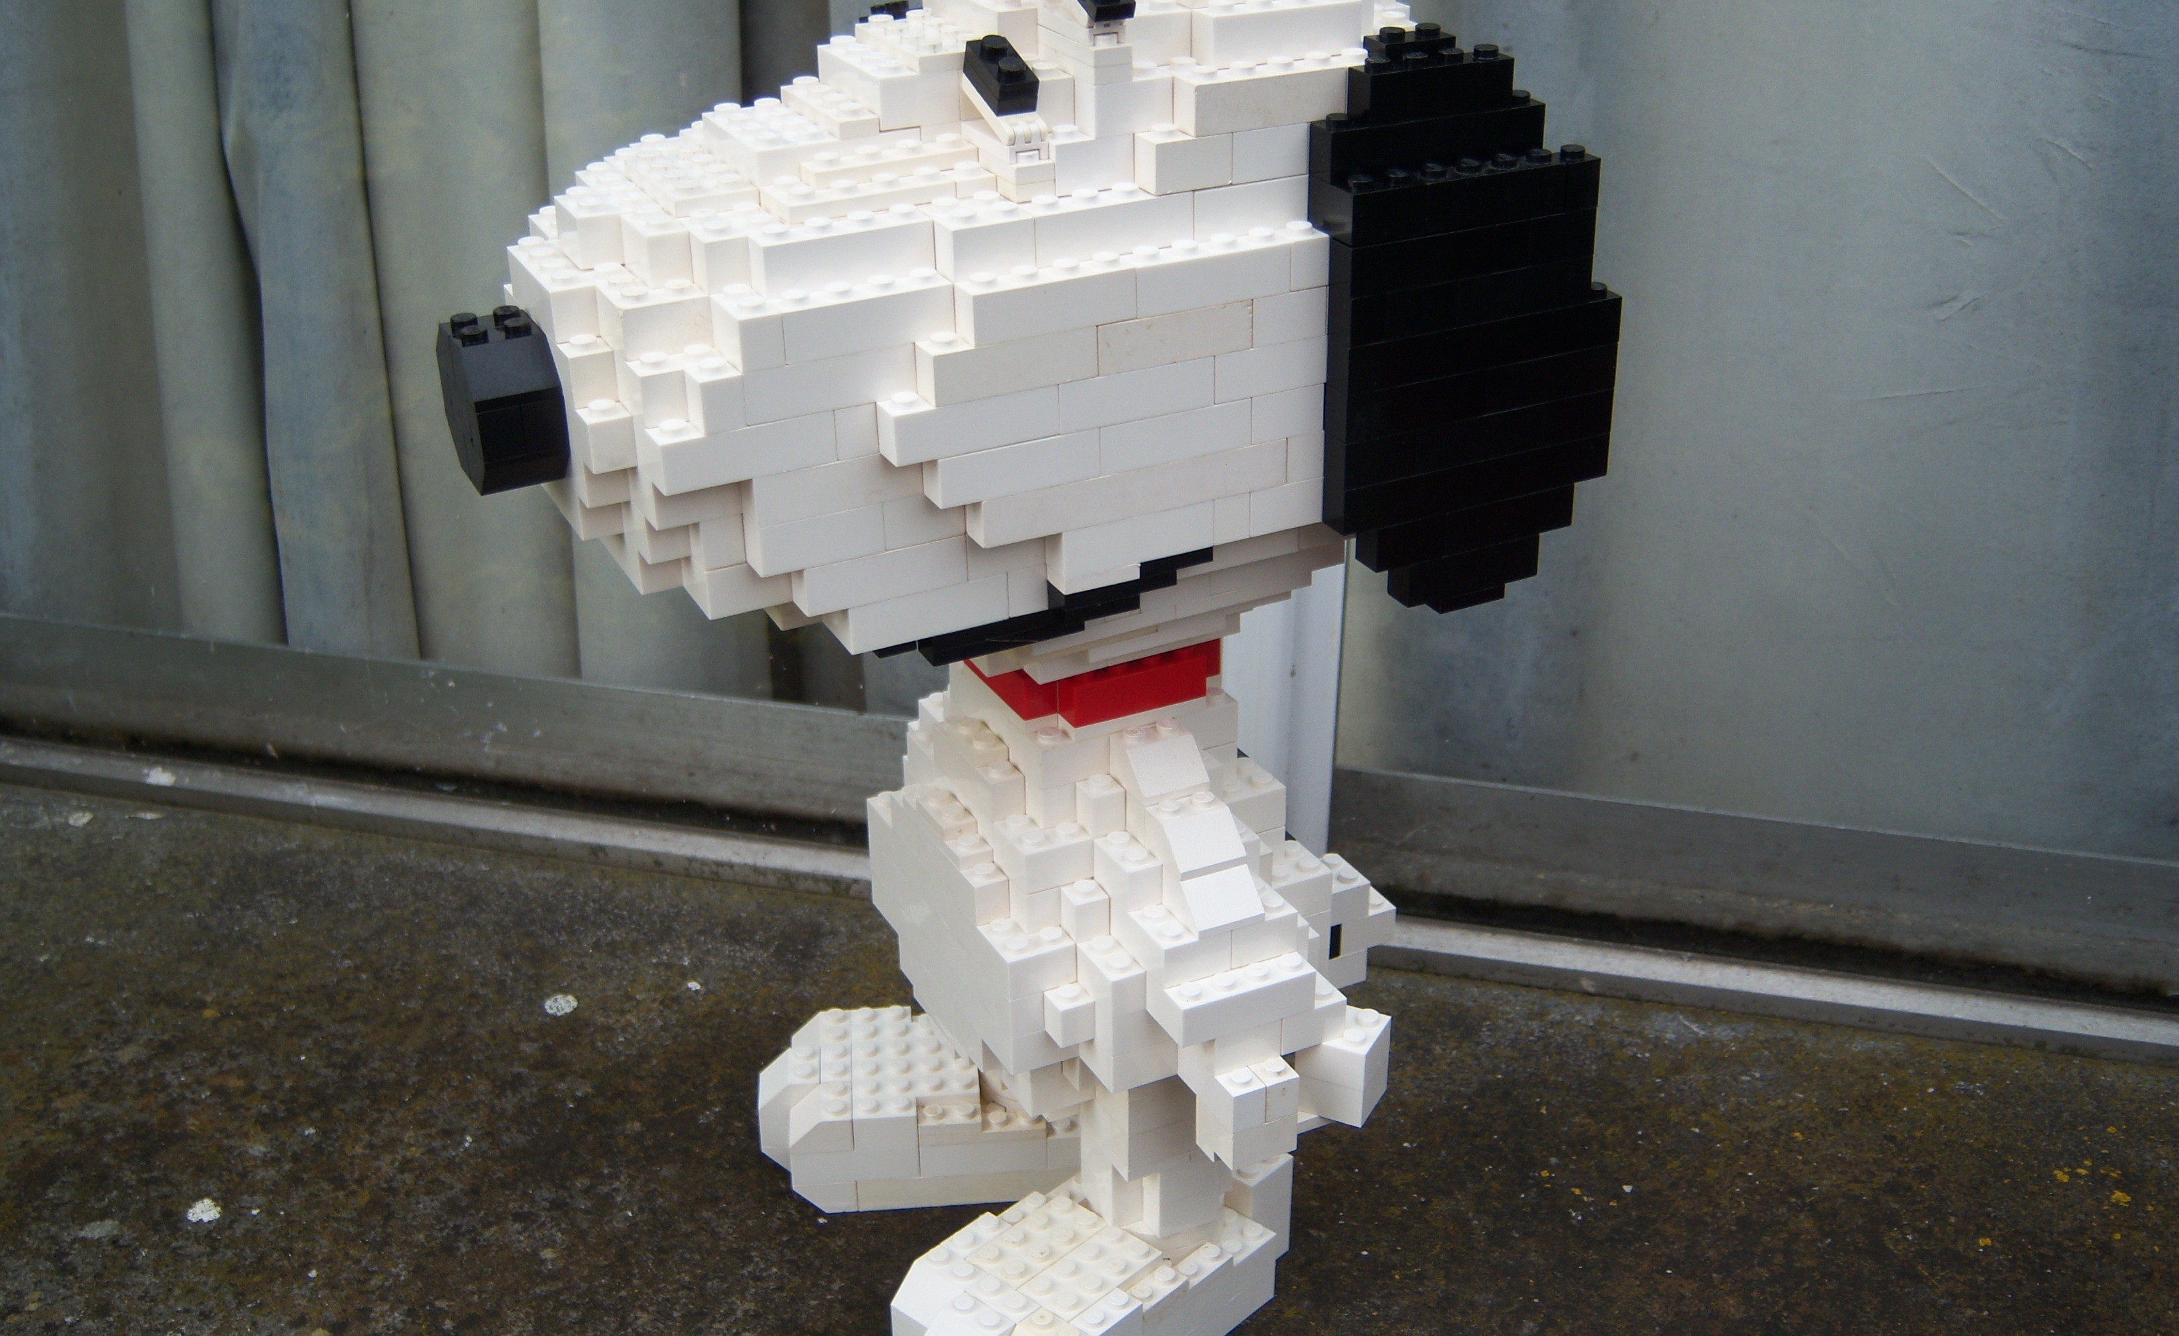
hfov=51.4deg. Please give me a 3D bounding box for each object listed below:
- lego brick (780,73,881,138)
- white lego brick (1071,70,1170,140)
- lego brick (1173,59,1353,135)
[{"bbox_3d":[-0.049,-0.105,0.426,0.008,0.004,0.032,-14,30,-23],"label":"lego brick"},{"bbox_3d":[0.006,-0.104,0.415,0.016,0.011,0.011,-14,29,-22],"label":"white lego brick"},{"bbox_3d":[0.031,-0.105,0.415,0.032,0.011,0.008,-14,29,-23],"label":"lego brick"}]

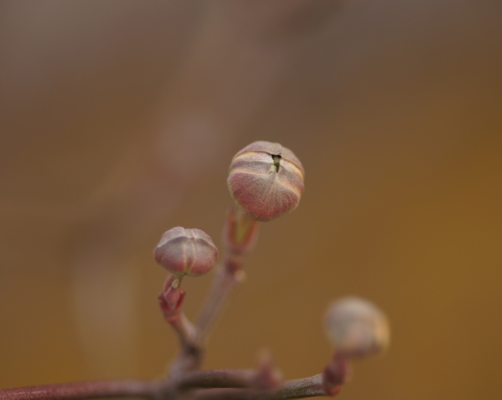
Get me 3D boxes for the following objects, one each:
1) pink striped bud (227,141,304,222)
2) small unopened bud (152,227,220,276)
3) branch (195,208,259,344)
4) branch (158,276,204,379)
[{"bbox_3d":[0.002,-0.002,0.305,0.009,0.009,0.009,9,42,-8],"label":"pink striped bud"},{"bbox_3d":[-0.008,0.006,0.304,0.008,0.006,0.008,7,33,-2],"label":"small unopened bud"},{"bbox_3d":[-0.003,0.010,0.313,0.004,0.018,0.003,16,19,0],"label":"branch"},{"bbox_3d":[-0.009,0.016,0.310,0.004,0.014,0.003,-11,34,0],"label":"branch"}]

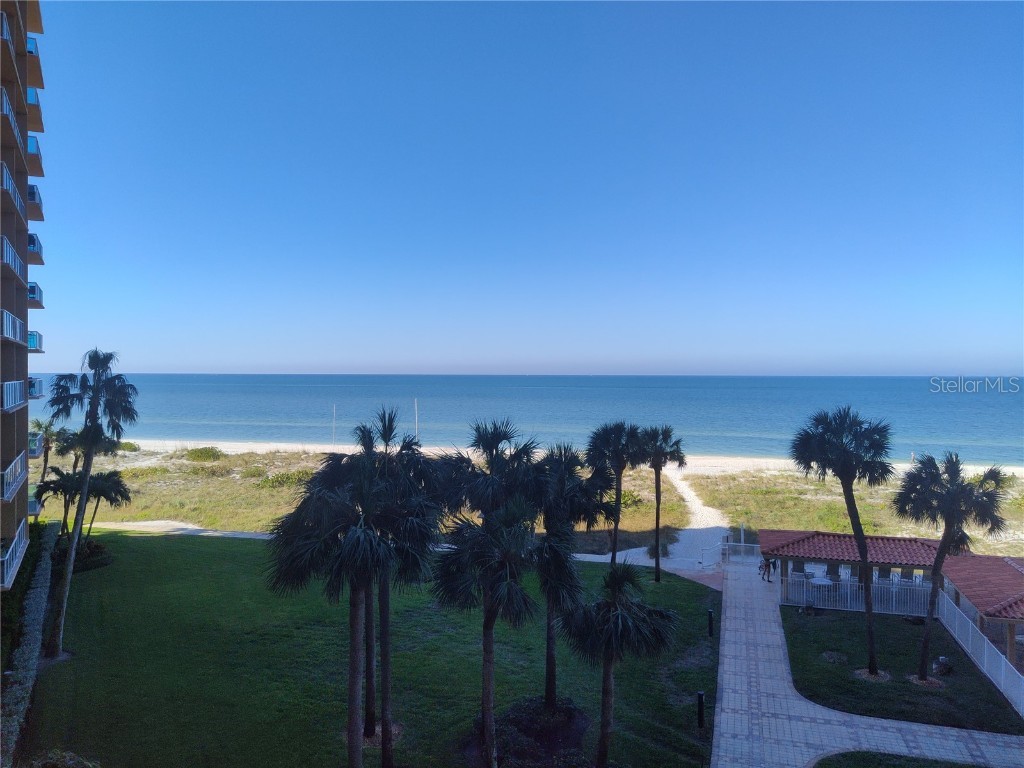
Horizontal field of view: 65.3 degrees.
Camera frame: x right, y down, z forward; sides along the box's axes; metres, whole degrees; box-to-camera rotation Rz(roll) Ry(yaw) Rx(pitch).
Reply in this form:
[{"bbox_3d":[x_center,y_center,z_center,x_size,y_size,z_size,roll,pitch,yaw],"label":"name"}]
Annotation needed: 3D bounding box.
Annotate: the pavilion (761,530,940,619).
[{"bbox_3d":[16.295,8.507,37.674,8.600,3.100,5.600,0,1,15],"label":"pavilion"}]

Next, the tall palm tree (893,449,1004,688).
[{"bbox_3d":[15.044,6.272,27.386,3.920,7.840,3.920,0,1,0],"label":"tall palm tree"}]

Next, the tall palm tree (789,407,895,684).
[{"bbox_3d":[11.595,5.445,28.001,3.580,9.450,3.580,0,1,0],"label":"tall palm tree"}]

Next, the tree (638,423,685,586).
[{"bbox_3d":[7.626,6.020,40.343,2.430,7.940,2.430,0,1,0],"label":"tree"}]

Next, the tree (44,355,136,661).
[{"bbox_3d":[-15.541,4.407,29.481,3.480,11.290,3.480,0,1,0],"label":"tree"}]

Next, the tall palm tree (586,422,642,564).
[{"bbox_3d":[5.540,6.012,43.006,3.020,7.870,3.020,0,1,0],"label":"tall palm tree"}]

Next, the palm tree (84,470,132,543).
[{"bbox_3d":[-24.490,7.487,47.986,3.370,4.570,3.370,0,1,0],"label":"palm tree"}]

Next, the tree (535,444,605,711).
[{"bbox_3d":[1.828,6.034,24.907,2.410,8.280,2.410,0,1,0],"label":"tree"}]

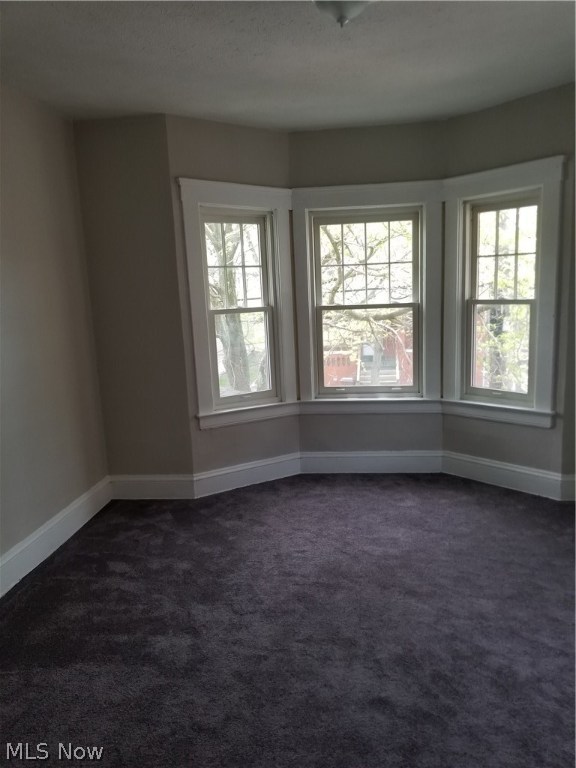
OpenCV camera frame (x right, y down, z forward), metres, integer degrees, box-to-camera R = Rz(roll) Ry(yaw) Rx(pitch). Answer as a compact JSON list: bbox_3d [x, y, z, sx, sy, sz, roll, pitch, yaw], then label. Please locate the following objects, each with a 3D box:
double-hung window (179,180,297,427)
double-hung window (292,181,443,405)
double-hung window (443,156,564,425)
[{"bbox_3d":[-0.307,-0.573,4.176,0.864,1.675,0.120,-8,11,-32],"label":"double-hung window"},{"bbox_3d":[0.604,-0.670,4.347,1.101,1.606,0.110,-1,9,6],"label":"double-hung window"},{"bbox_3d":[1.445,-0.611,3.982,0.130,1.675,0.842,-10,12,-42],"label":"double-hung window"}]

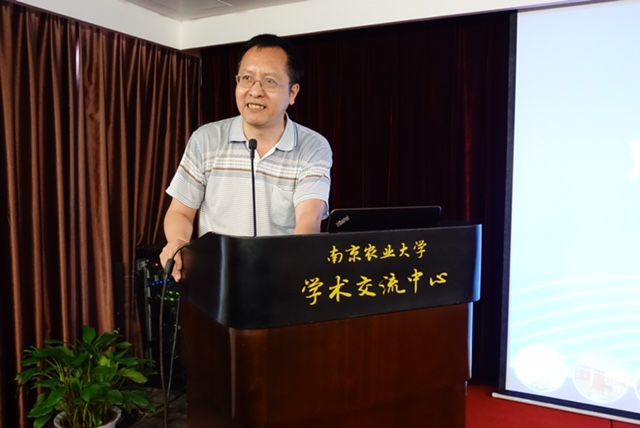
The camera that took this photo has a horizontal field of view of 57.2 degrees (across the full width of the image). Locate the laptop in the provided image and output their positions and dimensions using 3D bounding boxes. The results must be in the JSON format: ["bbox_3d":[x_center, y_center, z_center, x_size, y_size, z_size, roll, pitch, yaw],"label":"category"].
[{"bbox_3d":[0.131,0.071,1.724,0.330,0.214,0.305,-2,6,-20],"label":"laptop"}]

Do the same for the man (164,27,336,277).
[{"bbox_3d":[-0.202,0.307,1.766,0.520,1.640,0.460,0,5,-6],"label":"man"}]

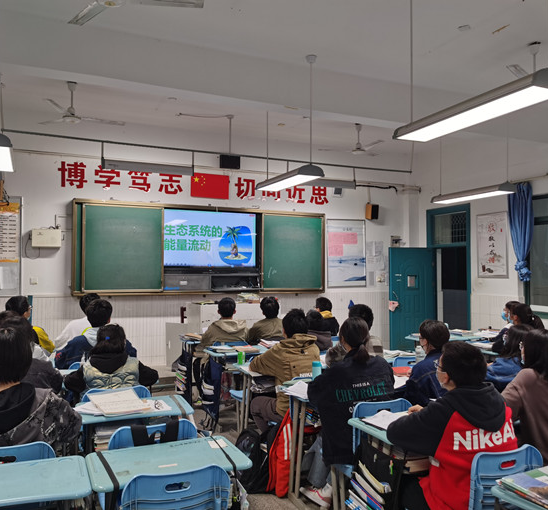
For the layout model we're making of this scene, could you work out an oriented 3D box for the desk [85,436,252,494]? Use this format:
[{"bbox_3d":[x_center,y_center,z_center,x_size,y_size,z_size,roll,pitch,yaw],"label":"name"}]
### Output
[{"bbox_3d":[-0.465,1.263,2.294,0.630,0.750,0.410,1,-2,-25],"label":"desk"}]

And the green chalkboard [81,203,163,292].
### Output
[{"bbox_3d":[-2.177,-0.092,7.724,1.140,1.240,0.050,1,-2,-25],"label":"green chalkboard"}]

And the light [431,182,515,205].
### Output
[{"bbox_3d":[2.653,-0.816,7.125,0.300,0.130,1.206,1,-2,-24],"label":"light"}]

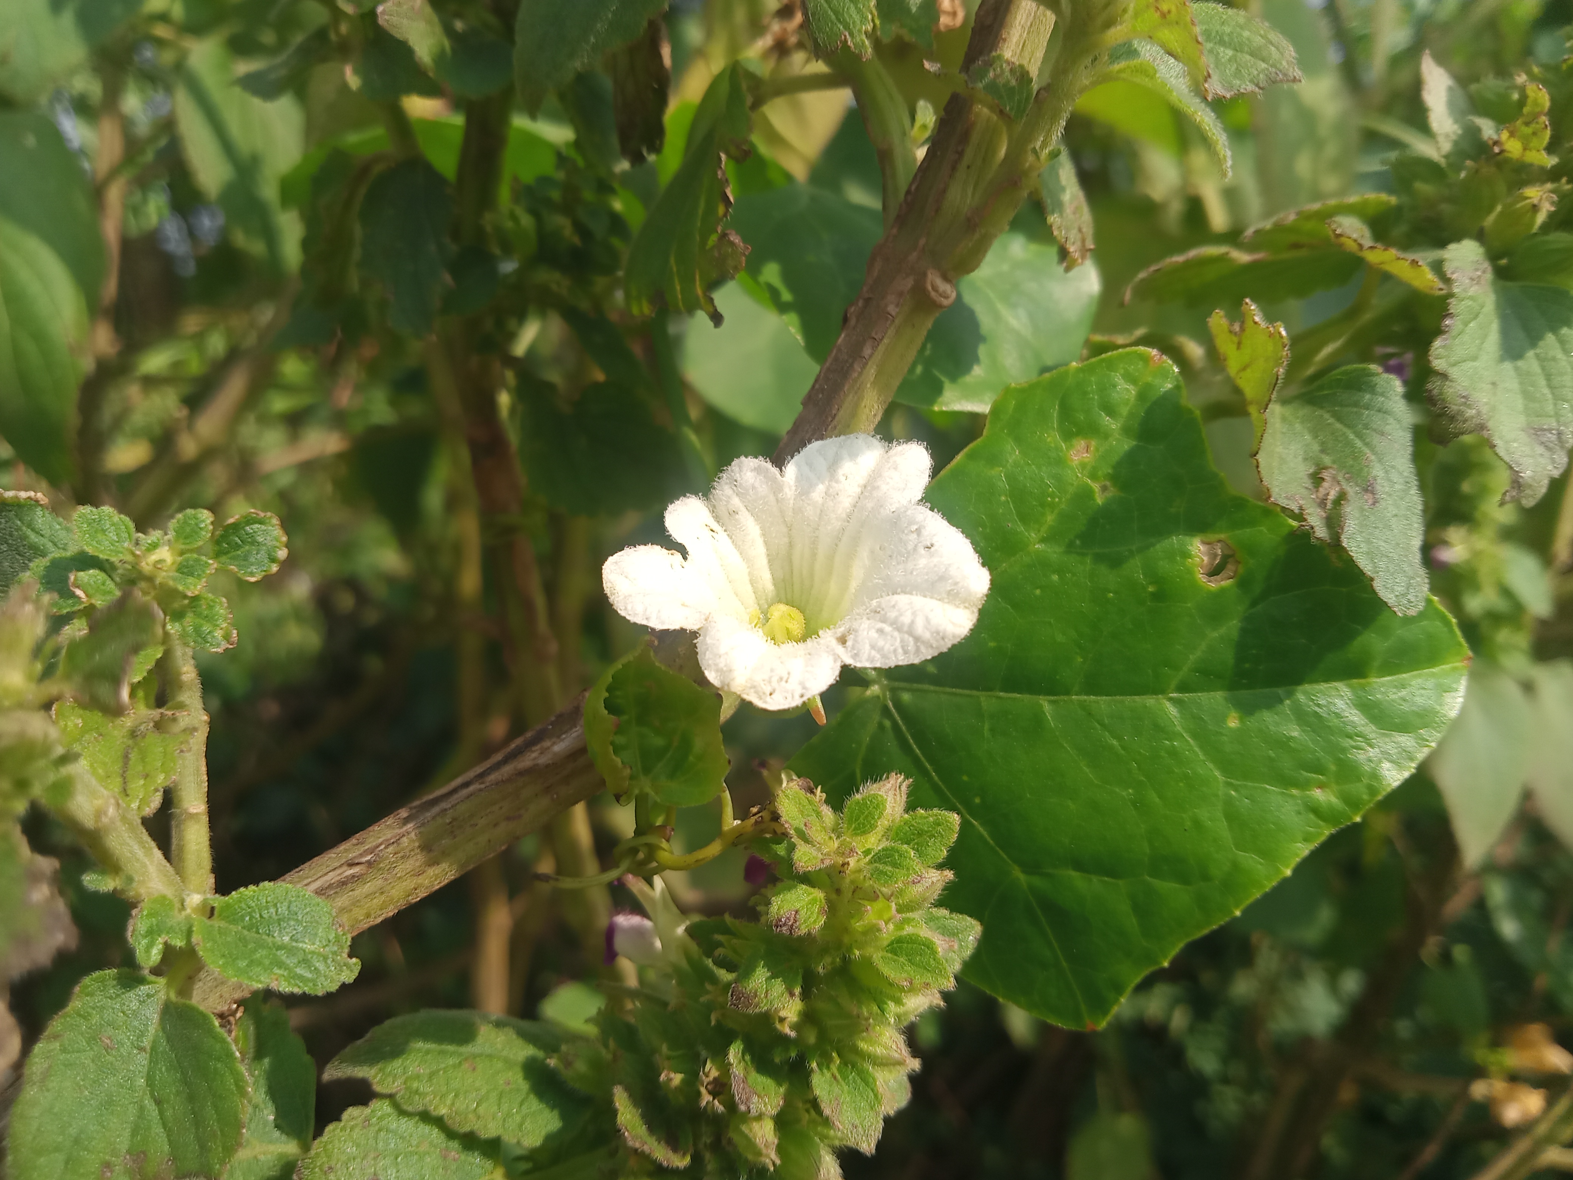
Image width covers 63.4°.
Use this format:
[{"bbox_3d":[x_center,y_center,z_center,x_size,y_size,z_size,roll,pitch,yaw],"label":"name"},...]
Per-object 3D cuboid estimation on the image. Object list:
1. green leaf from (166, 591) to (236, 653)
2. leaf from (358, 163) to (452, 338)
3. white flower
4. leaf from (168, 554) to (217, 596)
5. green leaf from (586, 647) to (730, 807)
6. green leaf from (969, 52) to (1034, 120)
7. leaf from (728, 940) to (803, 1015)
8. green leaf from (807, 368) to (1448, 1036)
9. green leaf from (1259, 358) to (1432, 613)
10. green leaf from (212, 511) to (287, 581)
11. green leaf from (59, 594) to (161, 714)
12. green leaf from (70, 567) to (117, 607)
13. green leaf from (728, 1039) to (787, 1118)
[{"bbox_3d":[-0.092,0.005,0.200,0.011,0.009,0.003,13,-24,-9],"label":"green leaf"},{"bbox_3d":[-0.111,-0.100,0.370,0.027,0.058,0.005,-2,-14,0],"label":"leaf"},{"bbox_3d":[0.001,-0.001,0.195,0.056,0.026,0.046,1,53,-1],"label":"white flower"},{"bbox_3d":[-0.089,-0.002,0.190,0.007,0.006,0.004,-11,-27,-19],"label":"leaf"},{"bbox_3d":[-0.021,0.022,0.205,0.023,0.026,0.012,0,-9,-6],"label":"green leaf"},{"bbox_3d":[0.038,-0.089,0.225,0.012,0.014,0.003,-7,-17,-2],"label":"green leaf"},{"bbox_3d":[-0.003,0.056,0.184,0.010,0.010,0.006,0,-21,13],"label":"leaf"},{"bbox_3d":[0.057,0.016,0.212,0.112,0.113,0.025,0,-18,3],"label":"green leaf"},{"bbox_3d":[0.093,-0.017,0.213,0.025,0.042,0.009,-19,-21,-1],"label":"green leaf"},{"bbox_3d":[-0.084,-0.007,0.200,0.011,0.011,0.003,-15,-17,-11],"label":"green leaf"},{"bbox_3d":[-0.082,0.008,0.155,0.011,0.013,0.005,15,-26,-6],"label":"green leaf"},{"bbox_3d":[-0.112,-0.001,0.206,0.008,0.006,0.004,15,-21,13],"label":"green leaf"},{"bbox_3d":[-0.004,0.071,0.186,0.006,0.011,0.005,-25,-21,10],"label":"green leaf"}]

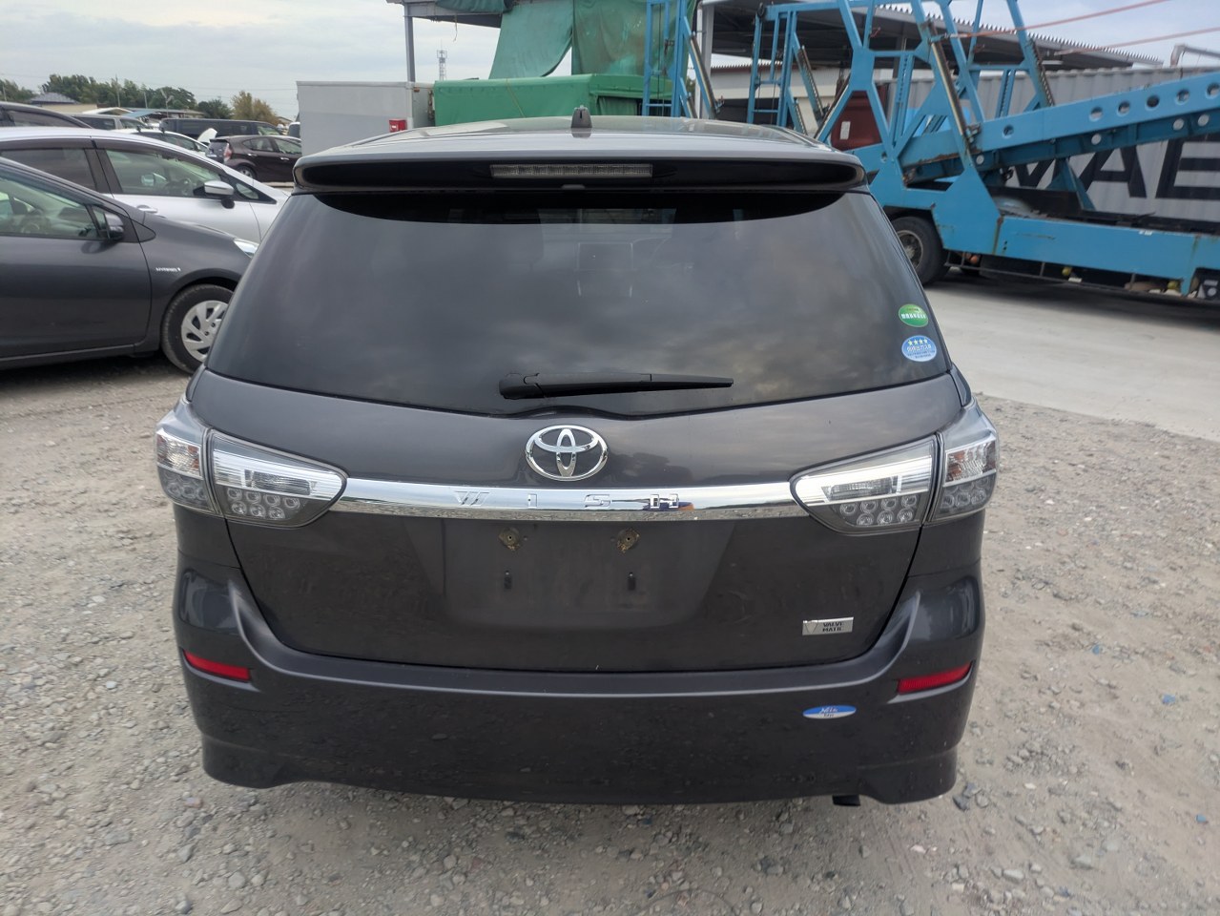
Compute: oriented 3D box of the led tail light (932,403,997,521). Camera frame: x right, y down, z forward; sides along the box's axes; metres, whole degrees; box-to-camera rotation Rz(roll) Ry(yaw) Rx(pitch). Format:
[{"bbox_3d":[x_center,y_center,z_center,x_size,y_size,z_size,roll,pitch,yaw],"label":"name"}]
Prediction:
[{"bbox_3d":[0.642,-0.006,1.637,0.170,0.210,0.220,1,20,1],"label":"led tail light"}]

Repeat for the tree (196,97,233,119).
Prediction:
[{"bbox_3d":[-34.521,-29.385,77.751,3.623,4.411,3.623,-8,22,-21],"label":"tree"}]

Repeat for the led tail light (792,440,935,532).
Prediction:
[{"bbox_3d":[0.428,0.050,1.531,0.260,0.185,0.100,1,20,1],"label":"led tail light"}]

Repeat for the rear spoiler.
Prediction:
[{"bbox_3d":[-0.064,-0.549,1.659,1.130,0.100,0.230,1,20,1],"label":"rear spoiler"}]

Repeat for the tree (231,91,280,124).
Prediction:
[{"bbox_3d":[-27.843,-26.691,70.093,4.232,4.717,4.232,-7,21,-19],"label":"tree"}]

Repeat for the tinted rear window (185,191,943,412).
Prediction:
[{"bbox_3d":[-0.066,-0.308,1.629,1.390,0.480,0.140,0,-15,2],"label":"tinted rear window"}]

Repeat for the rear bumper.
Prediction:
[{"bbox_3d":[-0.067,0.402,1.821,1.670,0.480,0.480,1,20,1],"label":"rear bumper"}]

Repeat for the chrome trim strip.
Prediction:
[{"bbox_3d":[-0.073,0.073,1.496,0.820,0.060,0.070,1,20,1],"label":"chrome trim strip"}]

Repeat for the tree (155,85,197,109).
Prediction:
[{"bbox_3d":[-45.605,-36.075,93.387,5.038,6.072,5.038,-8,22,-23],"label":"tree"}]

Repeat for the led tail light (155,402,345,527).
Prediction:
[{"bbox_3d":[-0.659,-0.004,1.640,0.410,0.210,0.270,1,20,1],"label":"led tail light"}]

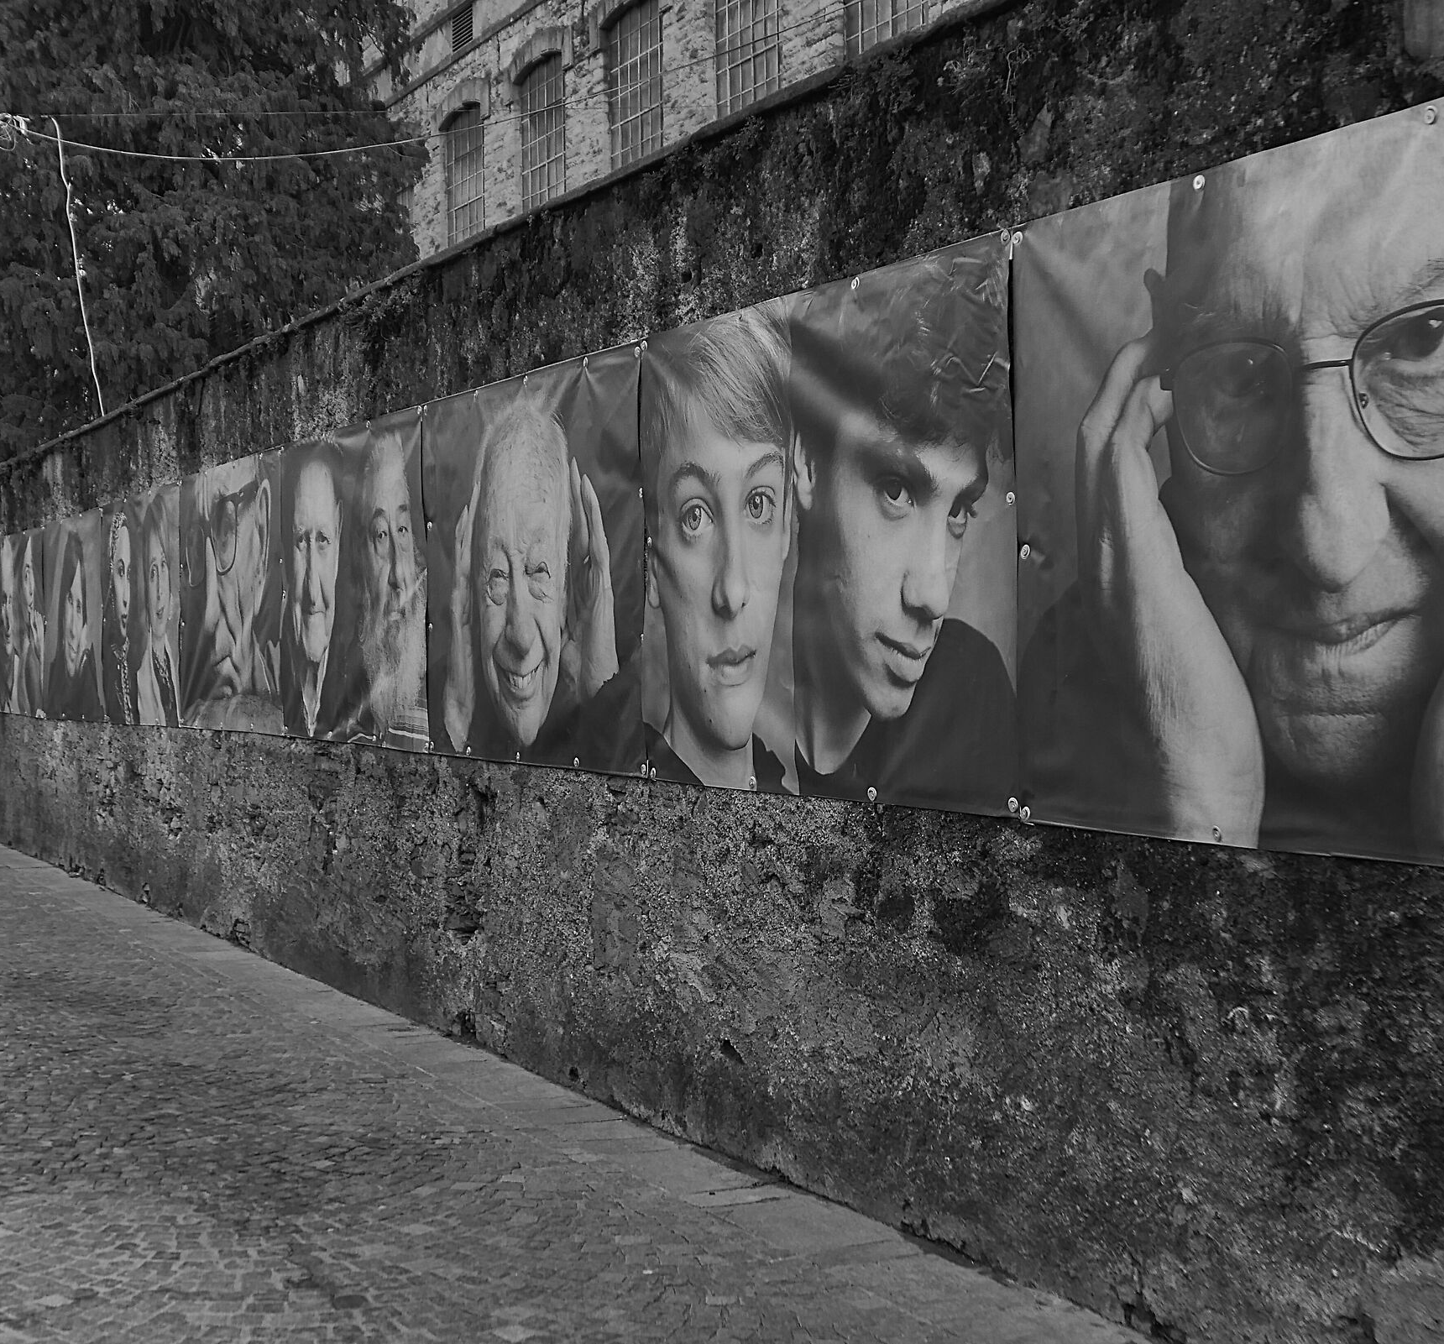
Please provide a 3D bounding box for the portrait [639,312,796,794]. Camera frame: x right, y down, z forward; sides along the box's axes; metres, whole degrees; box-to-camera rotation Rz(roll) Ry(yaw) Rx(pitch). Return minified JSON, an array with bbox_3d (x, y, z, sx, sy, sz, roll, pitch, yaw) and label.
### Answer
[{"bbox_3d":[-0.023,-0.377,7.080,0.030,1.500,1.084,-1,1,-27],"label":"portrait"}]

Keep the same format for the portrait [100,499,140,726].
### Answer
[{"bbox_3d":[-4.121,-0.411,14.987,0.030,1.500,1.149,-1,1,-27],"label":"portrait"}]

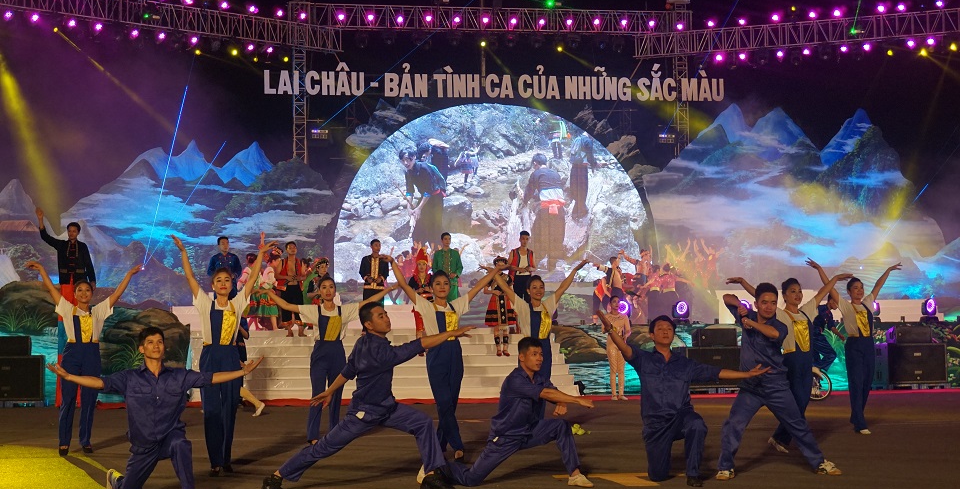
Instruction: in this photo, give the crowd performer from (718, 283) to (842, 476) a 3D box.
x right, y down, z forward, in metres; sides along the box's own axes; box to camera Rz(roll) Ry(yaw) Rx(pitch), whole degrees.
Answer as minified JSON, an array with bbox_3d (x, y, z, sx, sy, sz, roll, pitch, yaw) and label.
[{"bbox_3d":[2.269,1.024,11.750,0.900,1.470,0.580,0,-3,-4],"label":"crowd performer"}]

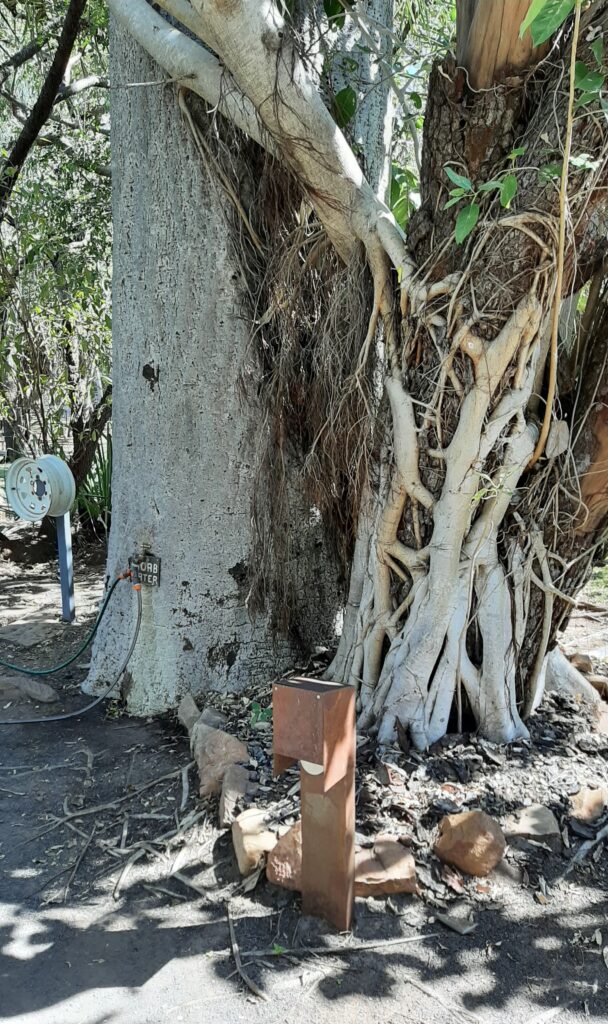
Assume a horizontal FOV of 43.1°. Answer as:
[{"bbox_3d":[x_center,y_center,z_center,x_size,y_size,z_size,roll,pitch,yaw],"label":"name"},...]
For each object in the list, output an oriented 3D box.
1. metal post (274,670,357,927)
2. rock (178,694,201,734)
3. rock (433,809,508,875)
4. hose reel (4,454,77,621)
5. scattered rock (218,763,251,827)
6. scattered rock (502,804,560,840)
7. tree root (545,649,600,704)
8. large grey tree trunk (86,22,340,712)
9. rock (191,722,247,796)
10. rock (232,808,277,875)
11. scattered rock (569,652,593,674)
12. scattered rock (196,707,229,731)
[{"bbox_3d":[0.029,0.831,2.164,0.153,0.770,0.195,5,10,28],"label":"metal post"},{"bbox_3d":[-0.519,0.917,3.485,0.095,0.174,0.110,-3,9,-15],"label":"rock"},{"bbox_3d":[0.536,1.069,2.486,0.221,0.170,0.190,0,9,0],"label":"rock"},{"bbox_3d":[-1.667,0.193,5.054,0.415,1.133,0.305,4,10,28],"label":"hose reel"},{"bbox_3d":[-0.256,1.045,2.852,0.110,0.140,0.250,1,9,8],"label":"scattered rock"},{"bbox_3d":[0.792,1.081,2.682,0.195,0.100,0.130,0,9,0],"label":"scattered rock"},{"bbox_3d":[1.309,0.802,3.750,0.260,0.250,0.230,3,10,20],"label":"tree root"},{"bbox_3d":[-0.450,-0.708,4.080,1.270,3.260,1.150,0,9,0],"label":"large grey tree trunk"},{"bbox_3d":[-0.332,0.966,3.013,0.193,0.221,0.280,-3,9,-18],"label":"rock"},{"bbox_3d":[-0.161,1.067,2.495,0.138,0.179,0.170,-2,9,-10],"label":"rock"},{"bbox_3d":[1.499,0.827,4.186,0.123,0.111,0.130,0,9,0],"label":"scattered rock"},{"bbox_3d":[-0.411,0.946,3.458,0.140,0.124,0.130,-3,9,-15],"label":"scattered rock"}]

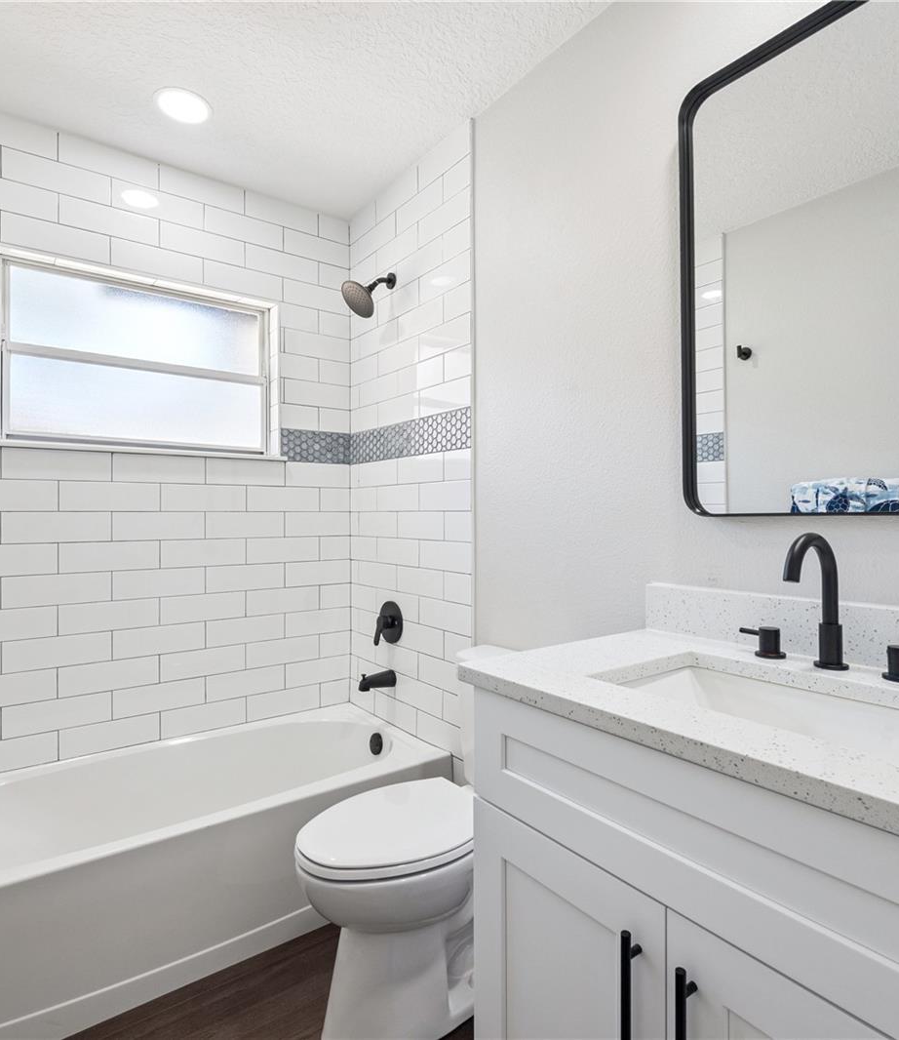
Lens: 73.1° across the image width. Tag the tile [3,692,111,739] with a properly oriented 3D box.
[{"bbox_3d":[-1.278,0.631,1.985,0.303,0.100,0.010,0,0,-36],"label":"tile"}]

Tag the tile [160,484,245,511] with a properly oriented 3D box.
[{"bbox_3d":[-0.911,-0.080,2.254,0.301,0.099,0.009,0,0,-36],"label":"tile"}]

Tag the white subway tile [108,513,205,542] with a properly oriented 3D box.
[{"bbox_3d":[-1.034,0.021,2.164,0.301,0.099,0.009,0,0,-36],"label":"white subway tile"}]

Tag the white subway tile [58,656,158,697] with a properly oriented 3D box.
[{"bbox_3d":[-1.153,0.529,2.072,0.301,0.099,0.009,0,0,-36],"label":"white subway tile"}]

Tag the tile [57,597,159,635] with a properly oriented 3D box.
[{"bbox_3d":[-1.155,0.328,2.076,0.303,0.099,0.009,0,0,-36],"label":"tile"}]

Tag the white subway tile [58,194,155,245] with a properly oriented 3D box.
[{"bbox_3d":[-1.163,-1.022,2.080,0.301,0.099,0.009,0,0,-36],"label":"white subway tile"}]

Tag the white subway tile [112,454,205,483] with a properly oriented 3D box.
[{"bbox_3d":[-1.034,-0.179,2.169,0.303,0.099,0.009,0,0,-36],"label":"white subway tile"}]

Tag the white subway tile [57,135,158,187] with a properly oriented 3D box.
[{"bbox_3d":[-1.165,-1.223,2.082,0.303,0.094,0.010,0,0,-36],"label":"white subway tile"}]

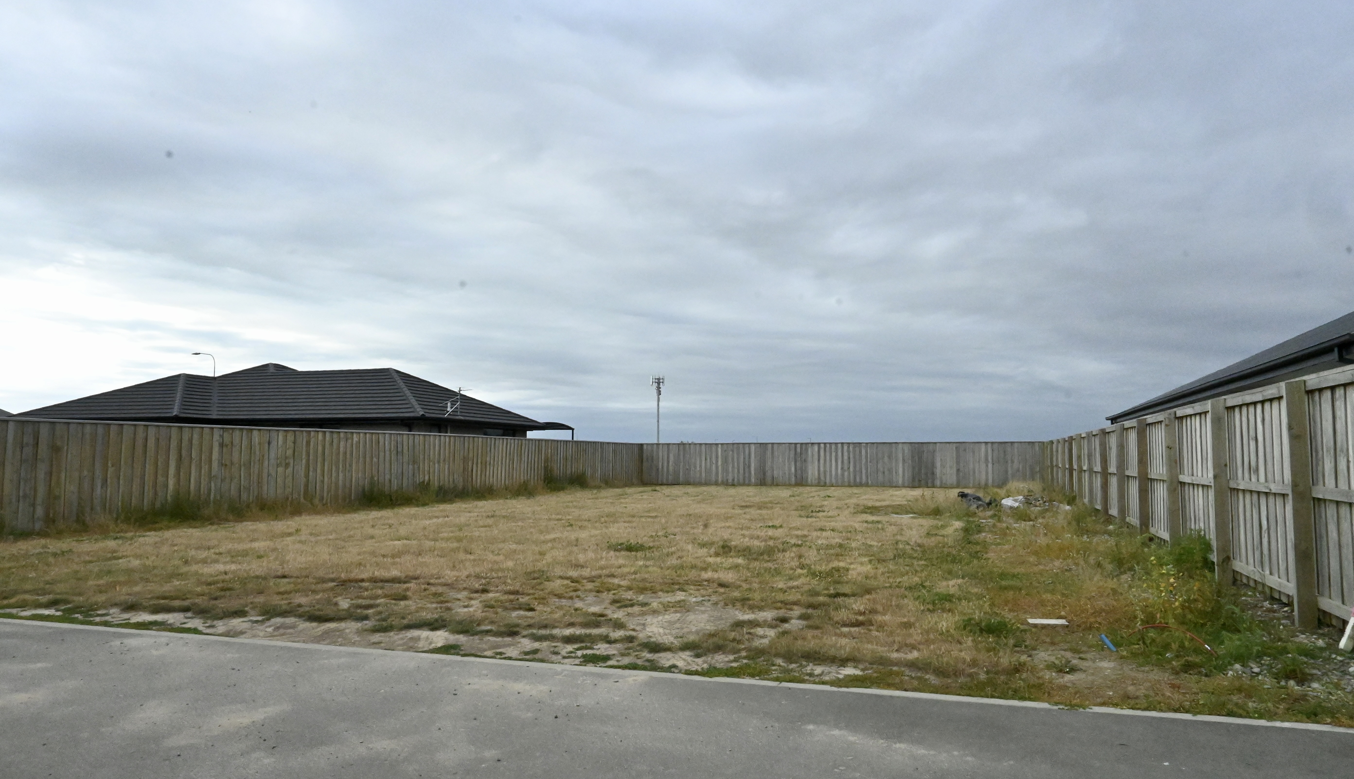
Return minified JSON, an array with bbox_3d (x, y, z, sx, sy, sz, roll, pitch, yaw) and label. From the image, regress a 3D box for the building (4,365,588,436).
[{"bbox_3d":[-14.004,1.339,35.614,16.400,5.100,13.800,-1,-5,18],"label":"building"}]

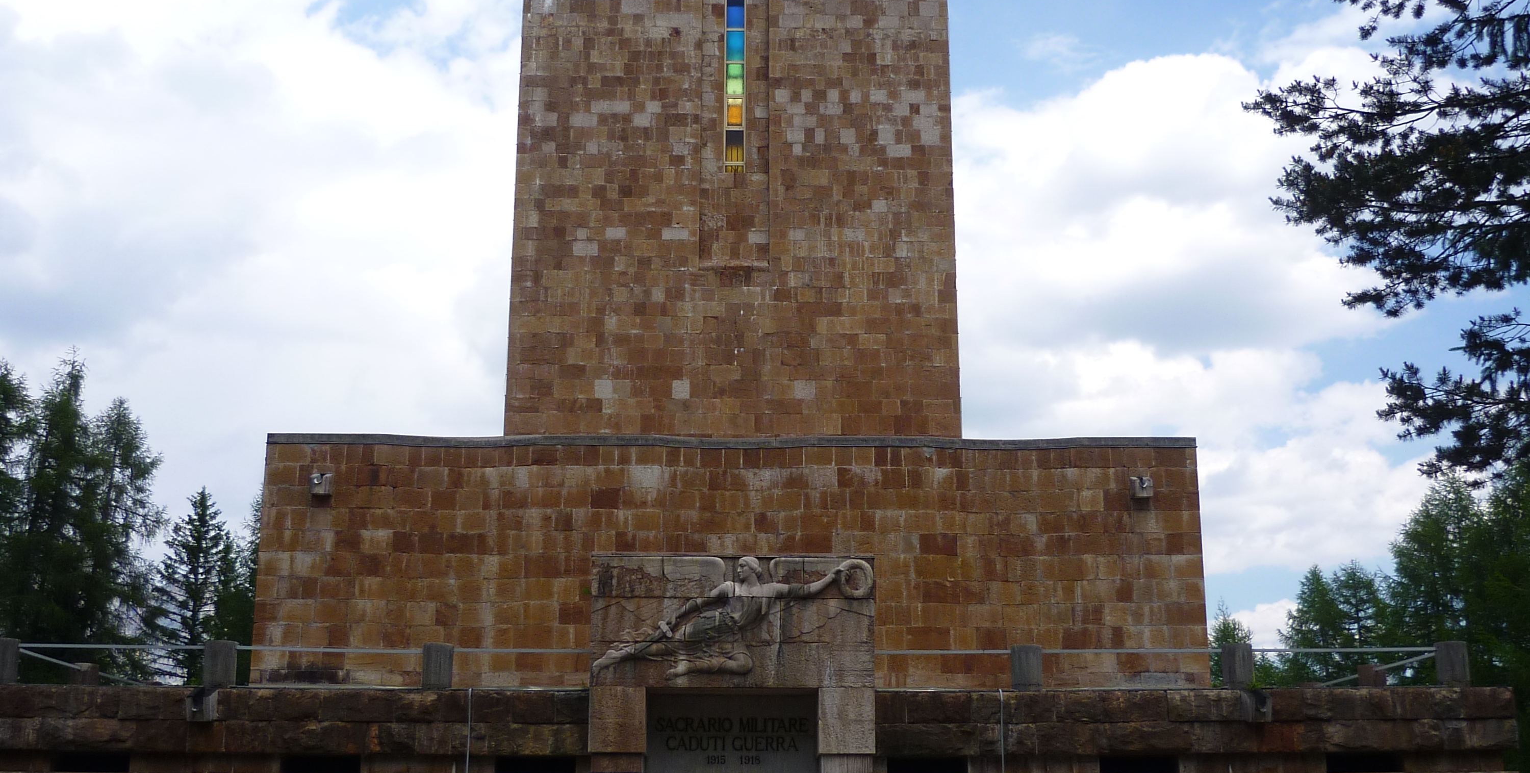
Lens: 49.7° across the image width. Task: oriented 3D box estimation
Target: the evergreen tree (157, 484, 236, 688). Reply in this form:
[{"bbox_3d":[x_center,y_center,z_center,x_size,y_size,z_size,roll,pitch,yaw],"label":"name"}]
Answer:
[{"bbox_3d":[-22.938,12.752,63.933,4.500,18.040,4.500,0,-16,-1],"label":"evergreen tree"}]

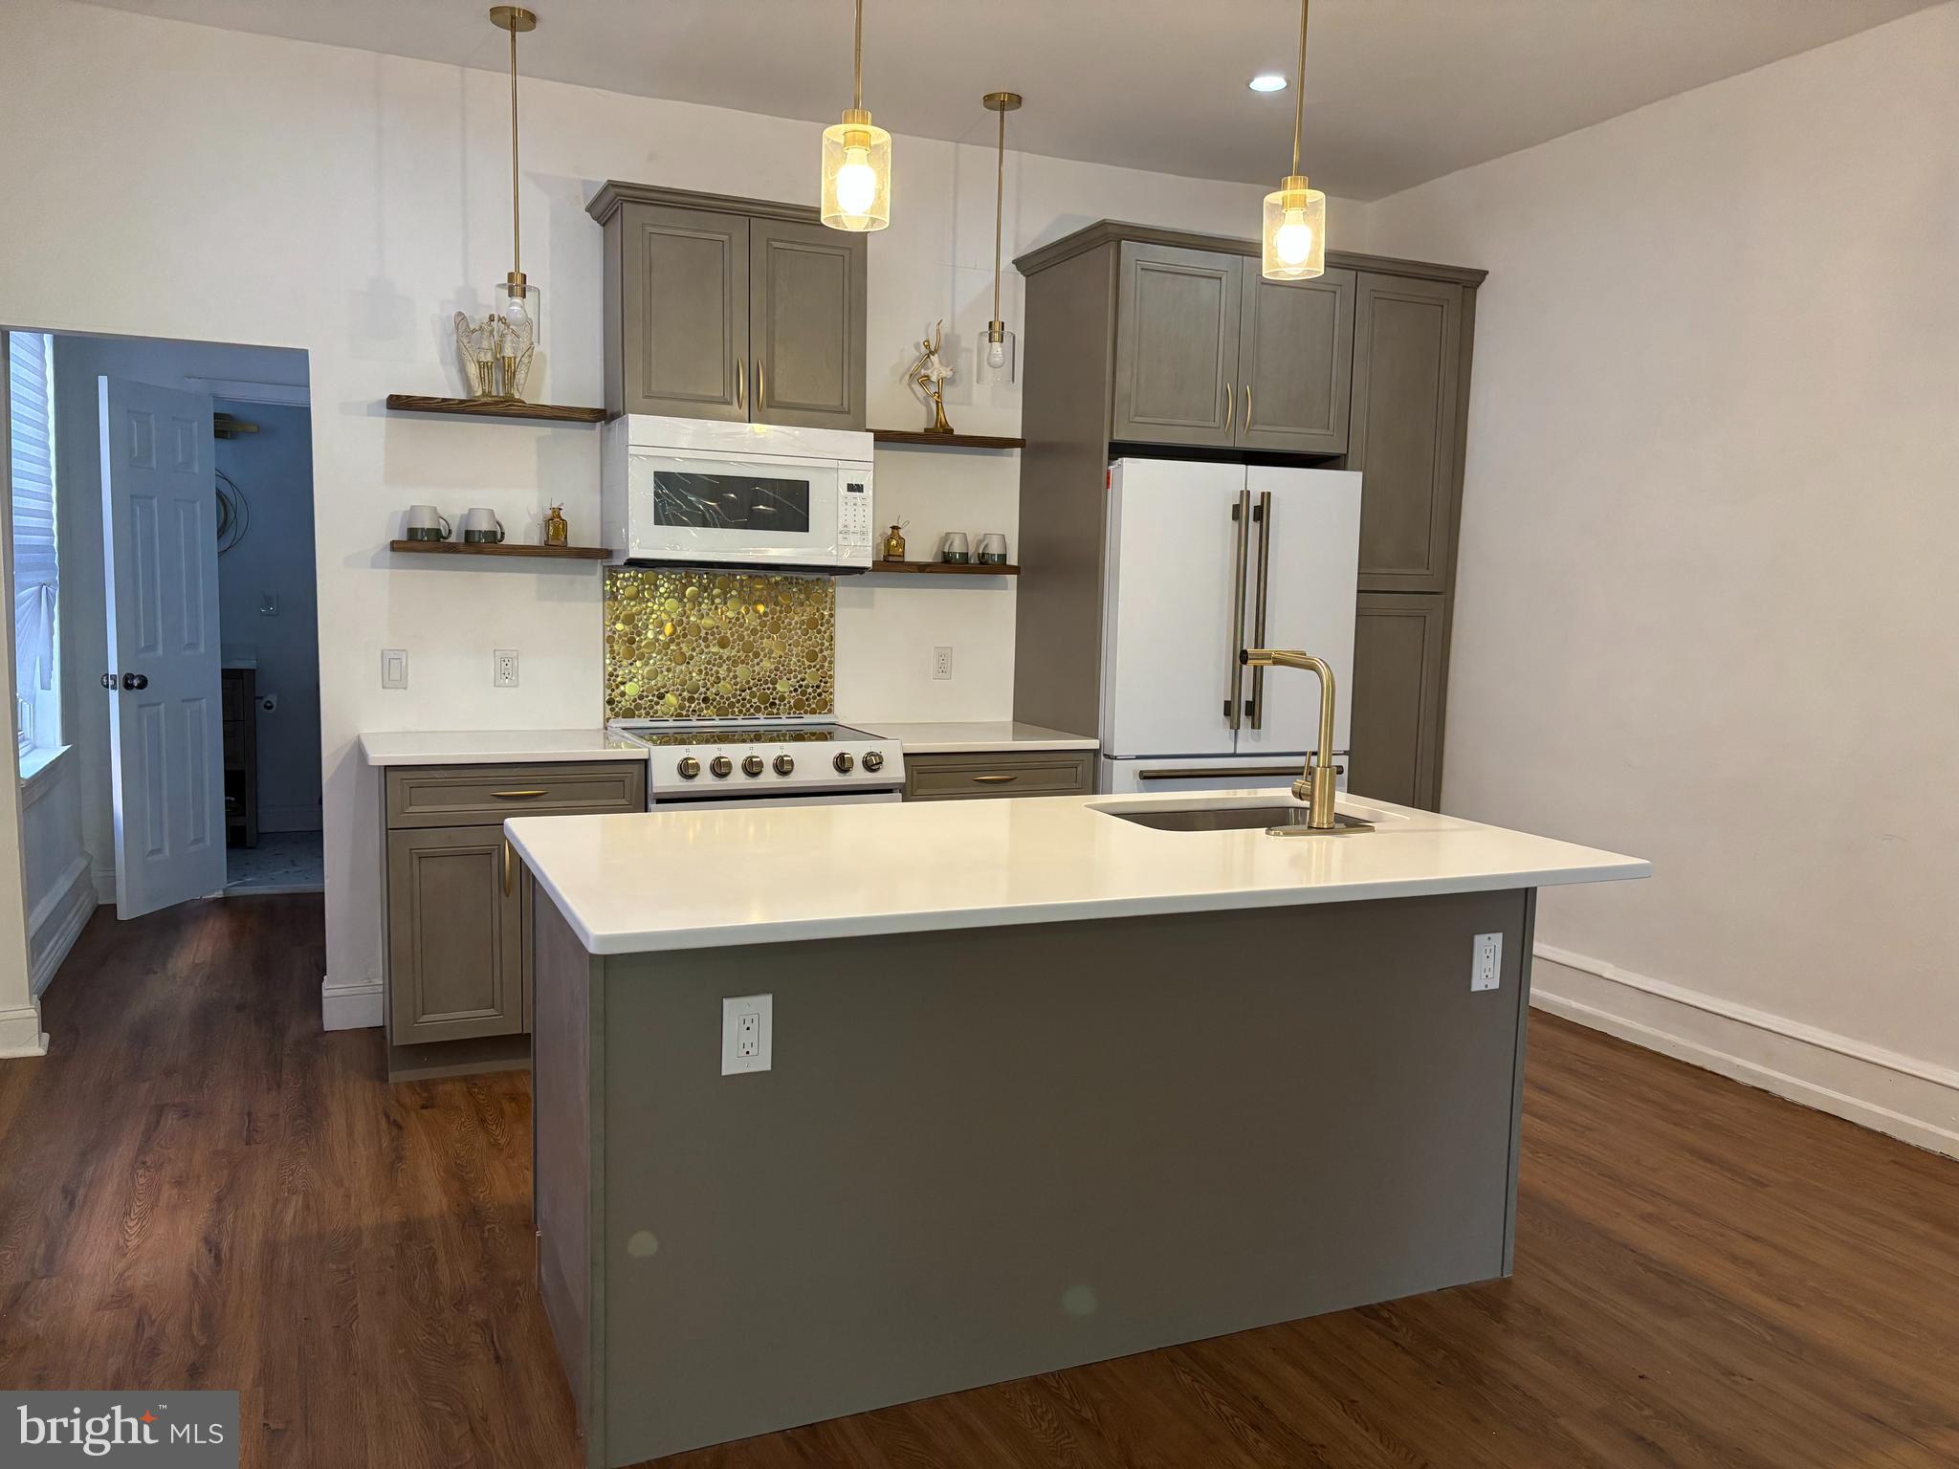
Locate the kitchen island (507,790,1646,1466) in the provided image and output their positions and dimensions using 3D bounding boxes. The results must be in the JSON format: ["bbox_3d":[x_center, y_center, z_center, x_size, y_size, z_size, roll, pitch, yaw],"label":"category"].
[{"bbox_3d":[0.142,0.658,2.898,1.940,0.911,1.071,-1,6,-24],"label":"kitchen island"}]

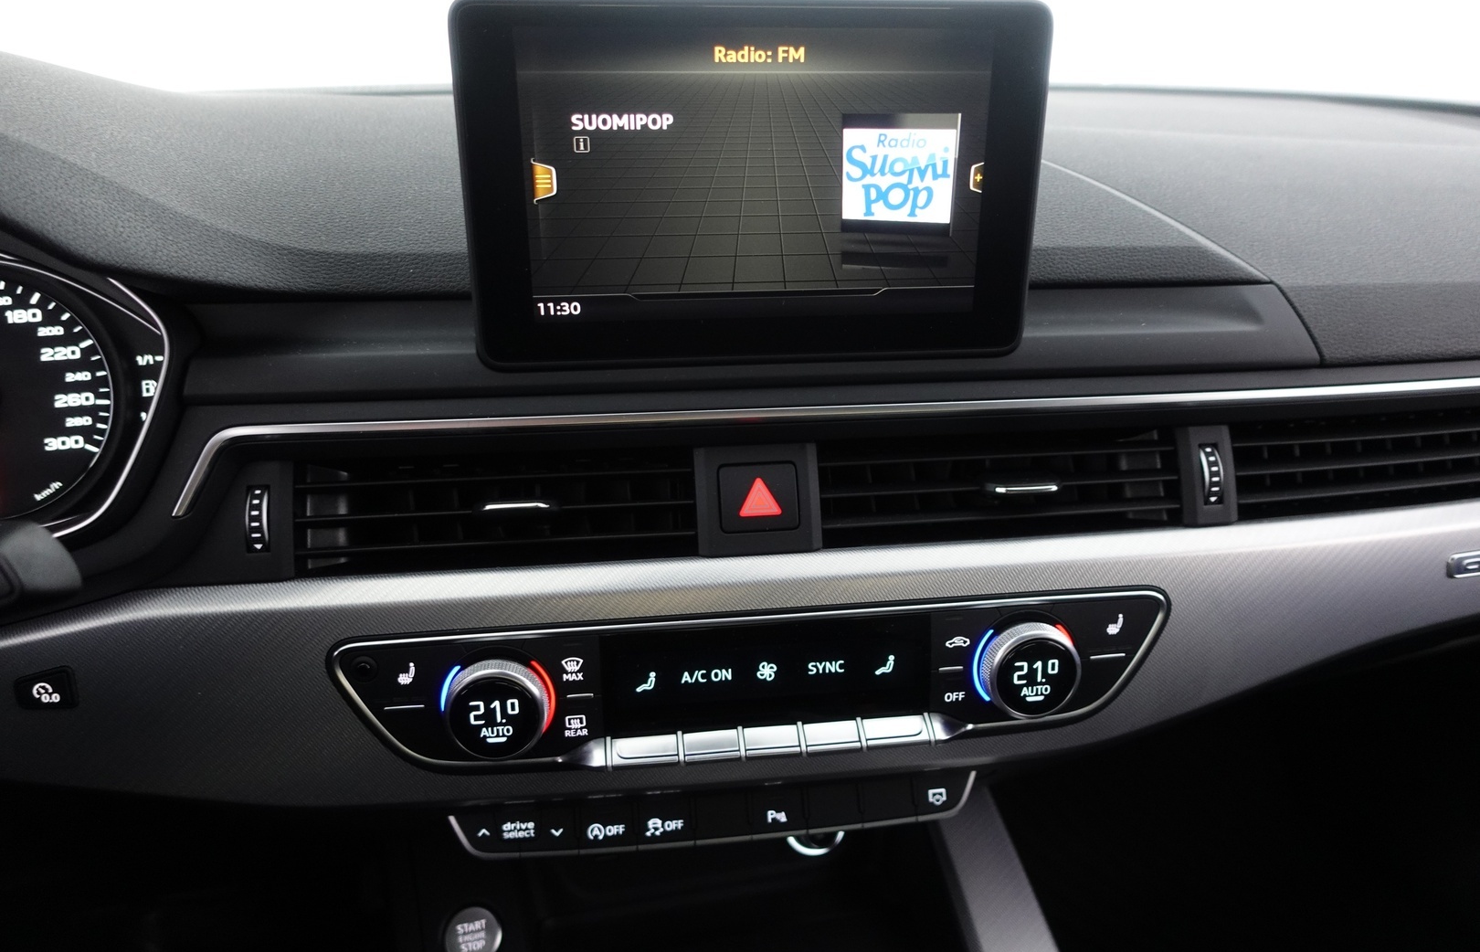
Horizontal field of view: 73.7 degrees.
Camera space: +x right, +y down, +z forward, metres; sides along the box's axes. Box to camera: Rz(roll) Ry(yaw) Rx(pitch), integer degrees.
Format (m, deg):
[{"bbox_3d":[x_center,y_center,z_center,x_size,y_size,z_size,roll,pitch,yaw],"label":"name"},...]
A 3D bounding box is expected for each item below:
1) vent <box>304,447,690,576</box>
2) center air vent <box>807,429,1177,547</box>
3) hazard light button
[{"bbox_3d":[-0.086,0.013,0.359,0.139,0.041,0.030,-2,-6,-10],"label":"vent"},{"bbox_3d":[0.097,0.005,0.380,0.137,0.040,0.030,-3,-7,-4],"label":"center air vent"},{"bbox_3d":[0.007,0.008,0.364,0.029,0.025,0.008,-2,-7,-7],"label":"hazard light button"}]

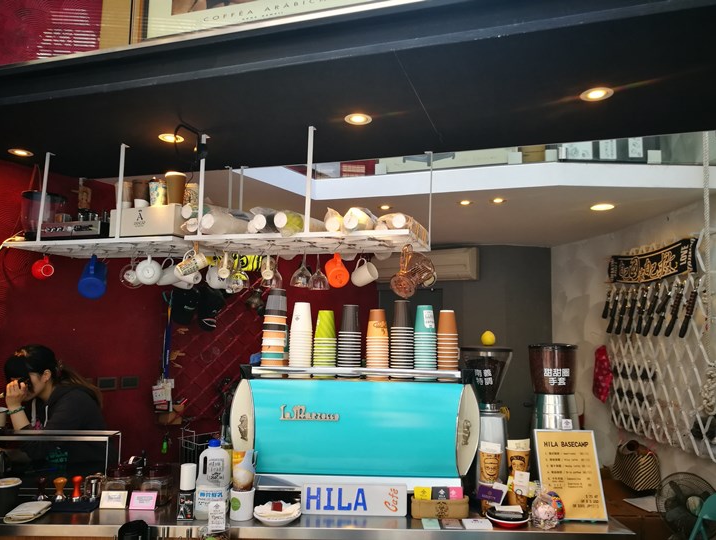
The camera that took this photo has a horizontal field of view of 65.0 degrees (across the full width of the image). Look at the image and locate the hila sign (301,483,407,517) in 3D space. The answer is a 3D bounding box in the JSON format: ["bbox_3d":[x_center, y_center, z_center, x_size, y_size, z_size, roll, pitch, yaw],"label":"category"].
[{"bbox_3d":[-0.013,0.823,2.018,0.372,0.105,0.020,2,-19,-2],"label":"hila sign"}]

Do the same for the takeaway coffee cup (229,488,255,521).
[{"bbox_3d":[-0.395,0.813,1.945,0.086,0.088,0.086,2,-7,-2],"label":"takeaway coffee cup"}]

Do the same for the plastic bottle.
[{"bbox_3d":[-0.499,0.730,1.978,0.112,0.258,0.105,2,-7,-9],"label":"plastic bottle"}]

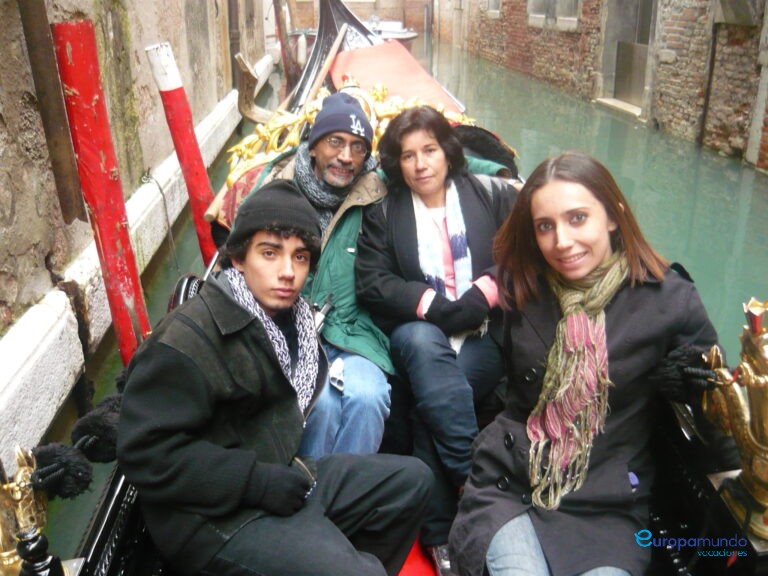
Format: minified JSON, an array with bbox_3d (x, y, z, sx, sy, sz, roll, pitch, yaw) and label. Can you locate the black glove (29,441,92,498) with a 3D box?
[{"bbox_3d":[-0.525,0.297,1.190,0.097,0.090,0.105,8,22,19],"label":"black glove"}]

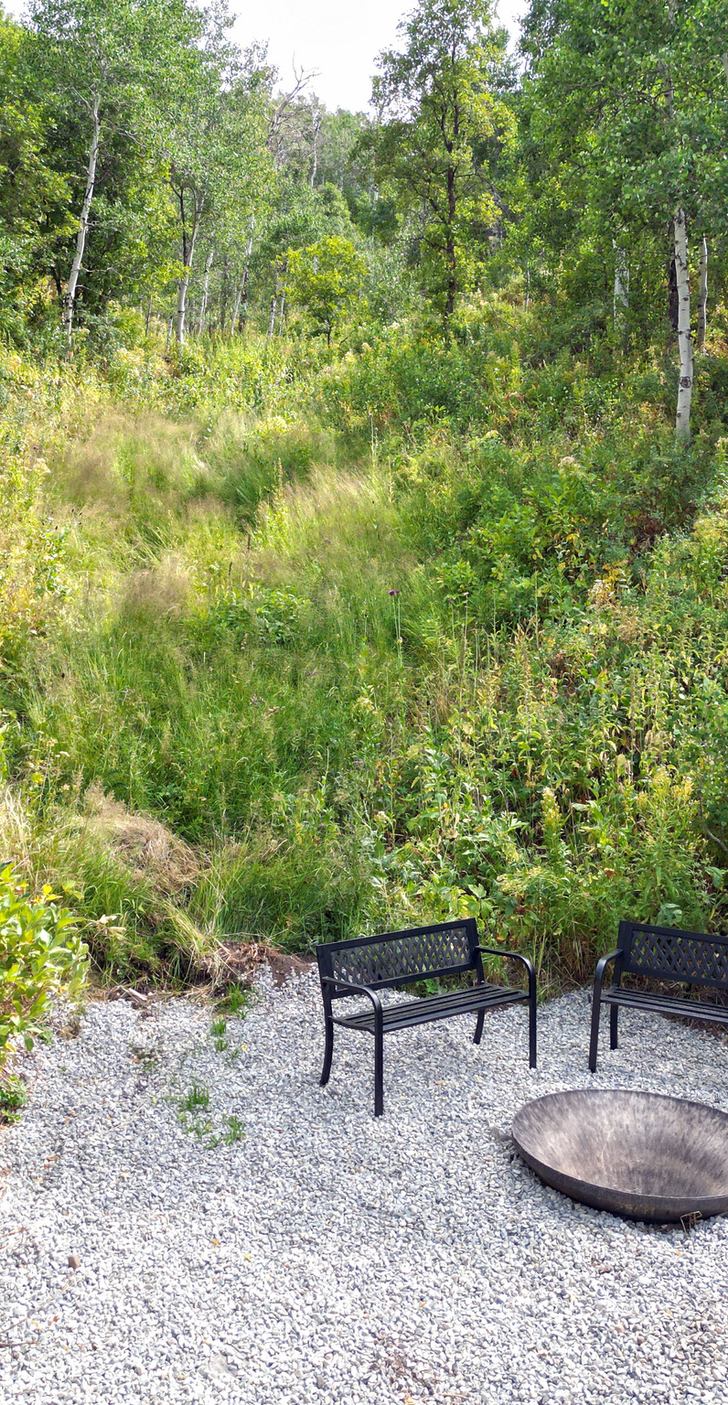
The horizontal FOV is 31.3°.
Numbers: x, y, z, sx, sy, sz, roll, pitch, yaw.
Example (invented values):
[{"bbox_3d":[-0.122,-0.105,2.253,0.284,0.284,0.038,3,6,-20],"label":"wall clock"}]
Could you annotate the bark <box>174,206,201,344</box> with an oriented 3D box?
[{"bbox_3d":[-3.618,-8.802,26.867,0.210,2.762,0.200,7,6,0],"label":"bark"}]

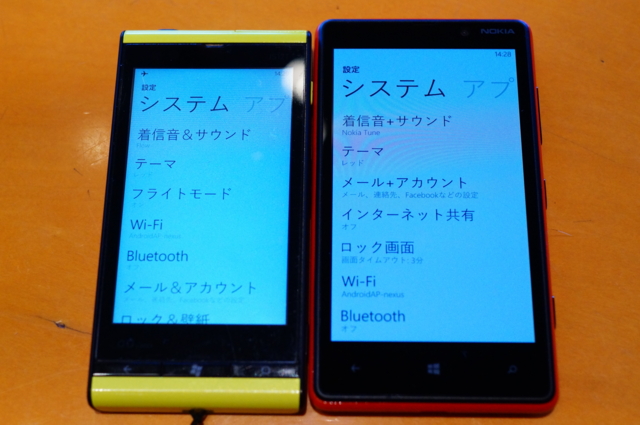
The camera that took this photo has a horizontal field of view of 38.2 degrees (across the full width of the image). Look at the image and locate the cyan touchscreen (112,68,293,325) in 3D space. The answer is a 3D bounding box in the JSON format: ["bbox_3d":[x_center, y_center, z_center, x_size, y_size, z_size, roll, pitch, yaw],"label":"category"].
[{"bbox_3d":[-0.033,-0.006,0.273,0.049,0.006,0.081,0,69,1],"label":"cyan touchscreen"}]

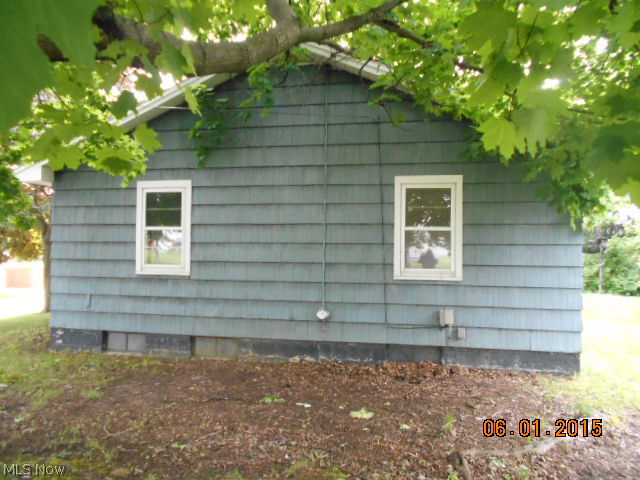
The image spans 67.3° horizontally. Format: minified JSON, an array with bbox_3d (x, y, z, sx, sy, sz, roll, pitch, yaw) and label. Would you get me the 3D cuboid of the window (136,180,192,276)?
[{"bbox_3d":[-2.286,-0.175,7.070,0.876,1.373,0.100,0,-1,11],"label":"window"}]

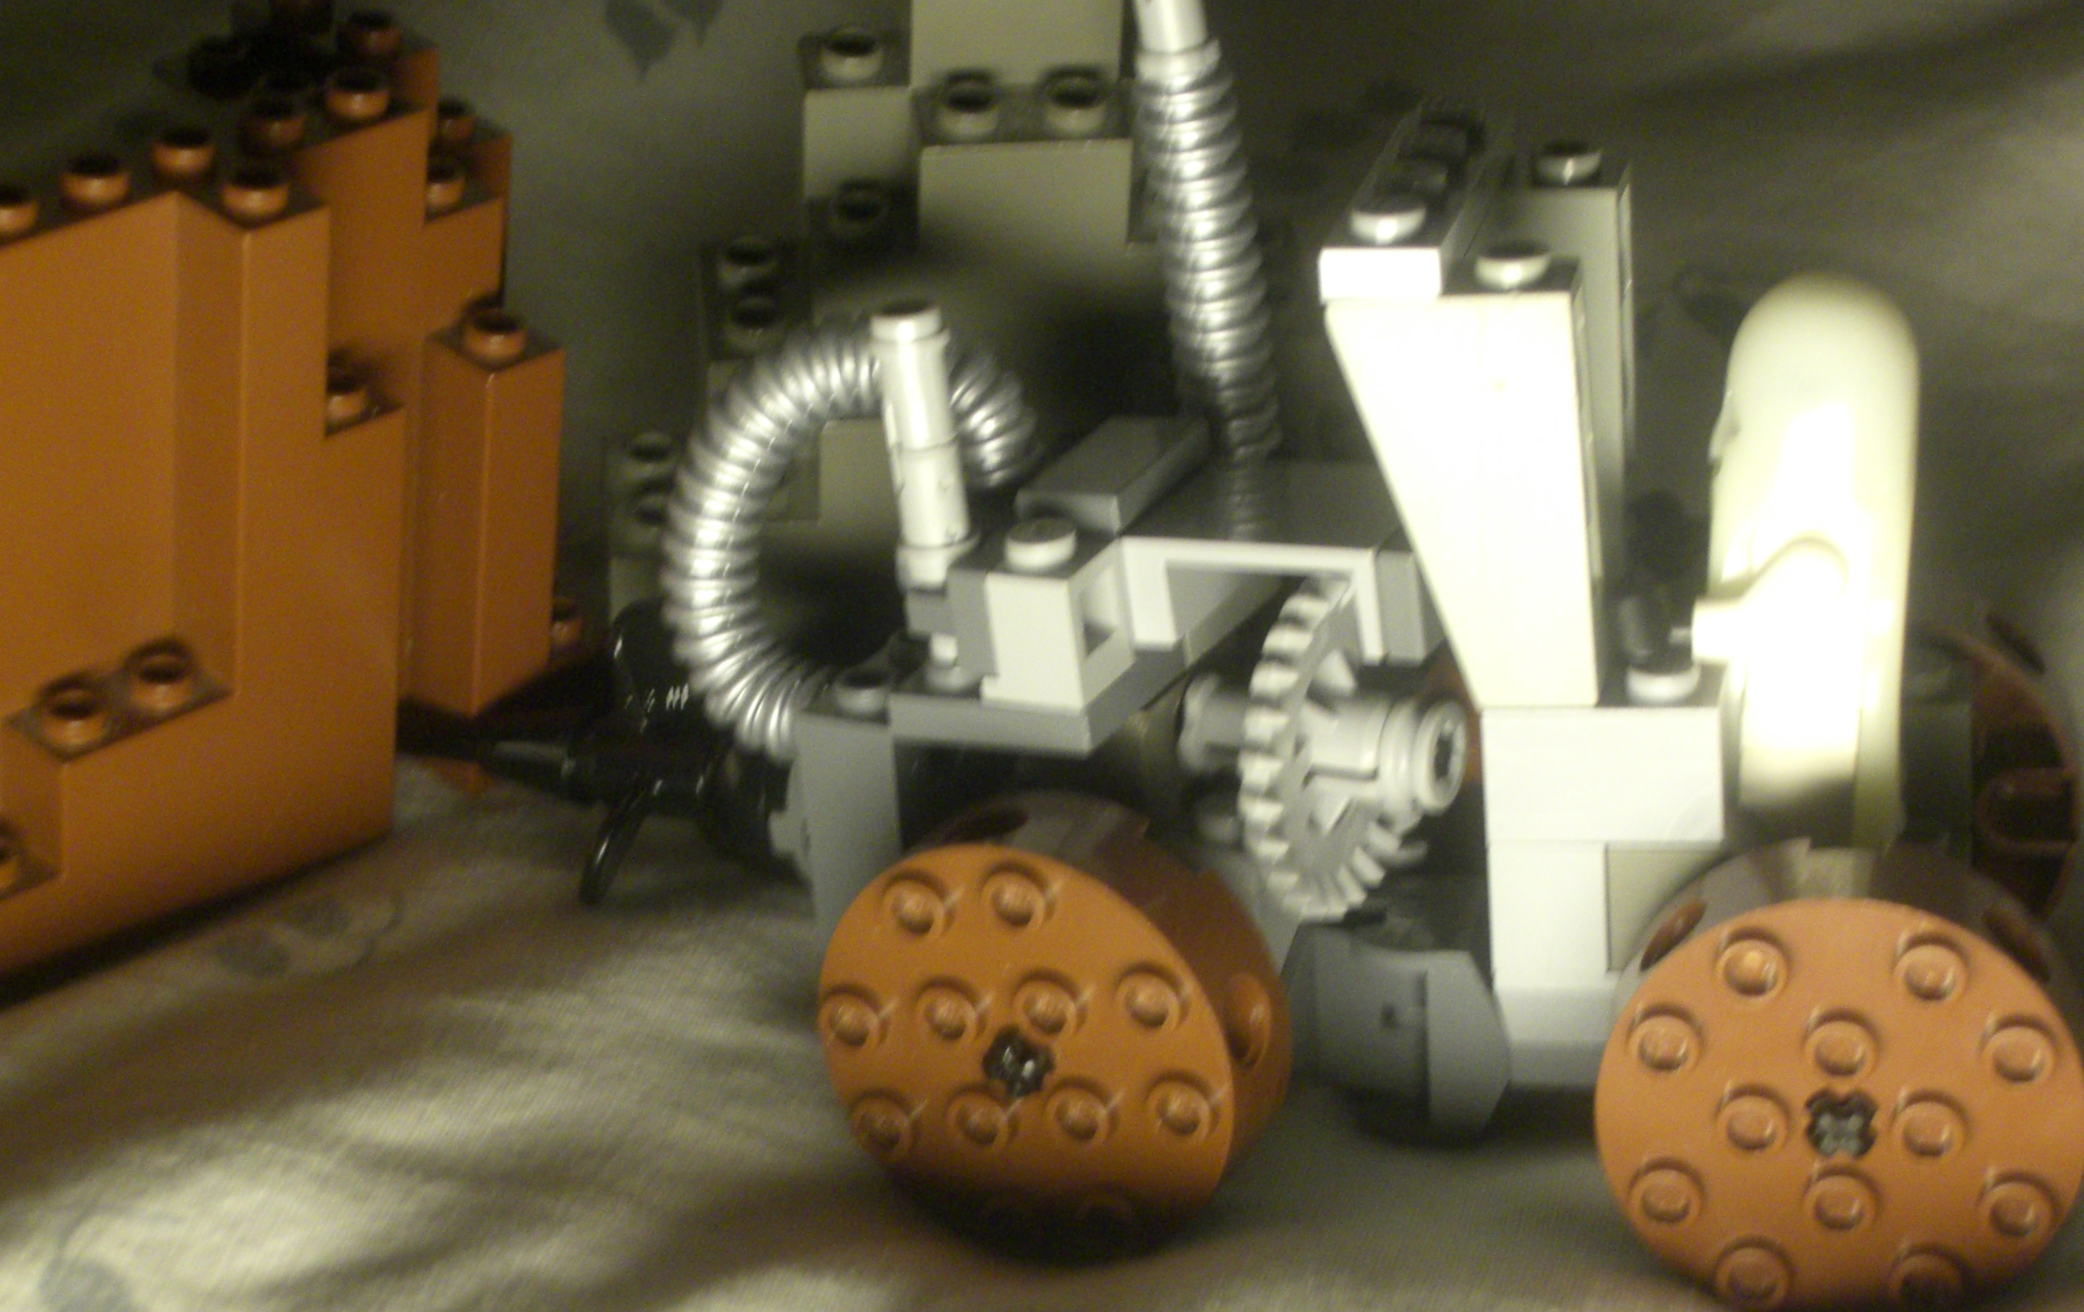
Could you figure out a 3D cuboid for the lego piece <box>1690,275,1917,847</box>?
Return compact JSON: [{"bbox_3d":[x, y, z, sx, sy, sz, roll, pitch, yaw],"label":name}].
[{"bbox_3d":[0.052,-0.006,0.330,0.015,0.042,0.020,4,21,13],"label":"lego piece"}]

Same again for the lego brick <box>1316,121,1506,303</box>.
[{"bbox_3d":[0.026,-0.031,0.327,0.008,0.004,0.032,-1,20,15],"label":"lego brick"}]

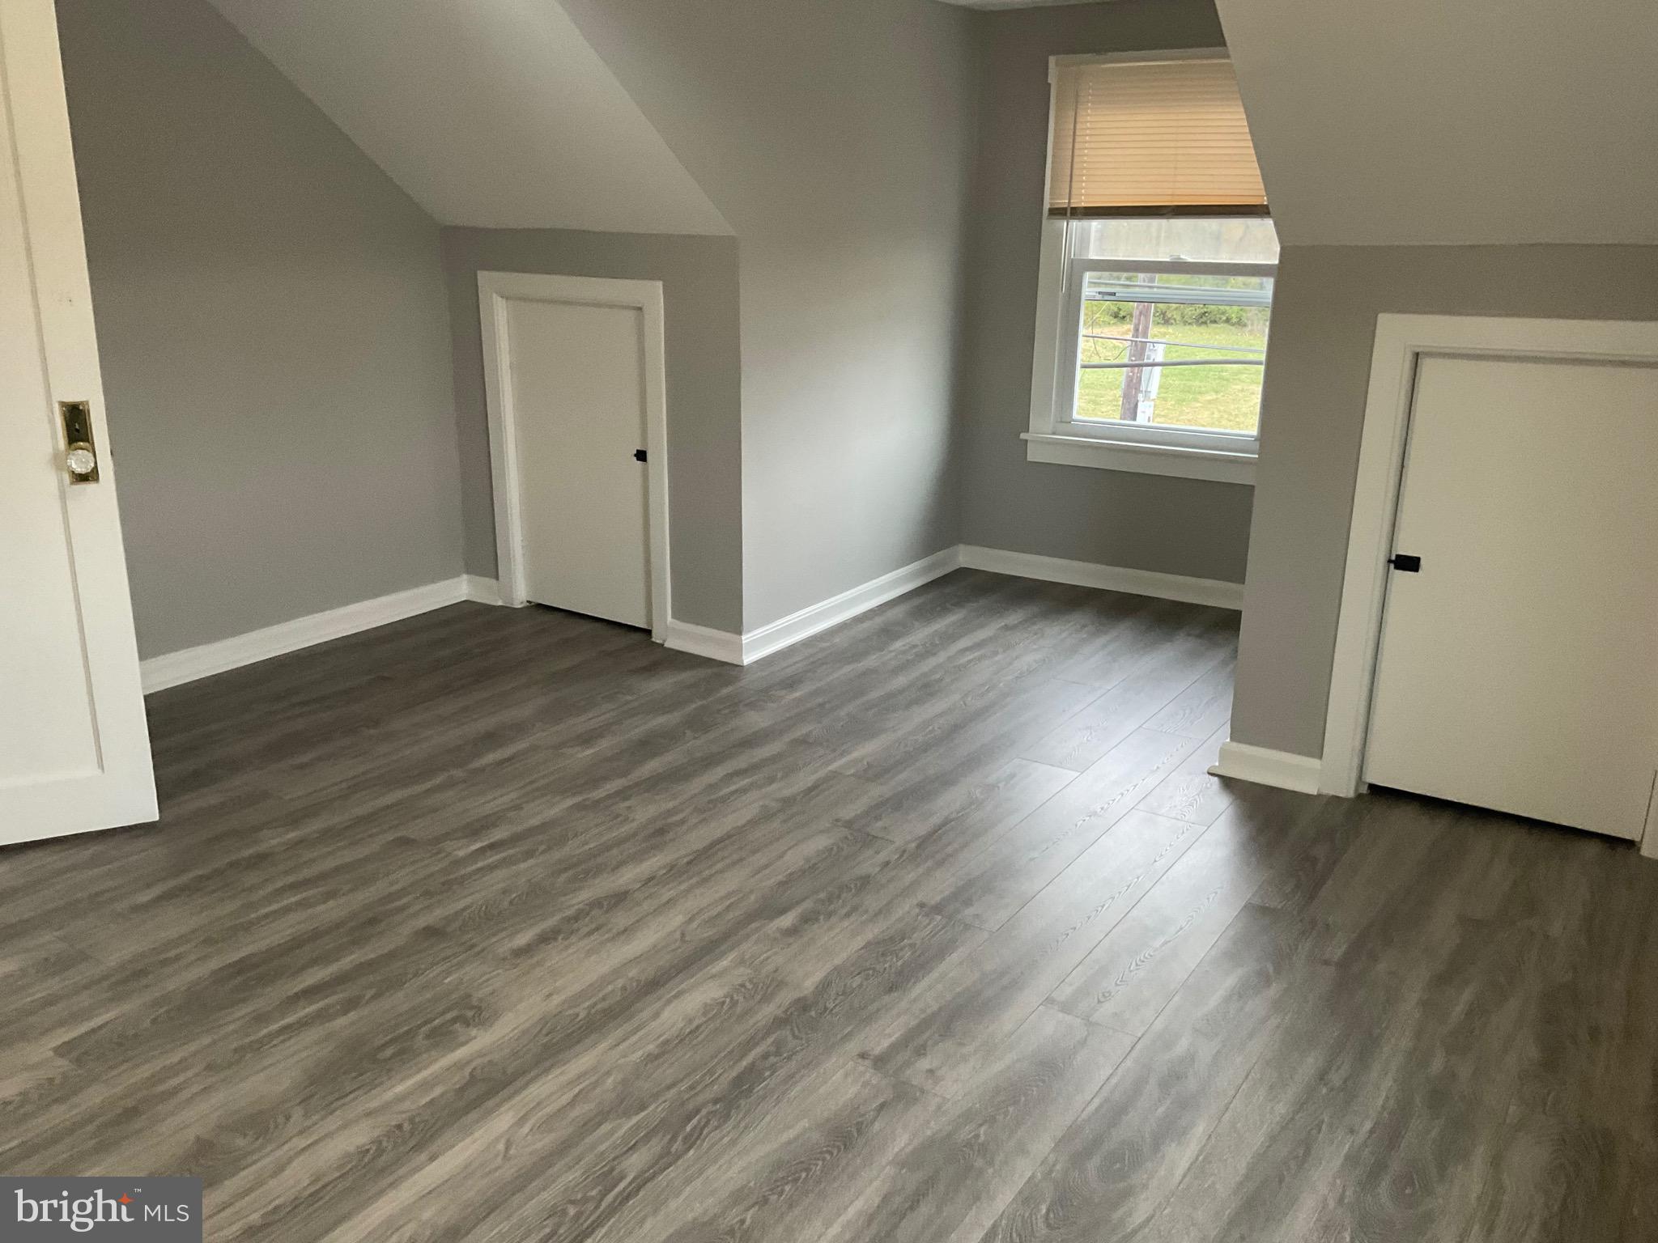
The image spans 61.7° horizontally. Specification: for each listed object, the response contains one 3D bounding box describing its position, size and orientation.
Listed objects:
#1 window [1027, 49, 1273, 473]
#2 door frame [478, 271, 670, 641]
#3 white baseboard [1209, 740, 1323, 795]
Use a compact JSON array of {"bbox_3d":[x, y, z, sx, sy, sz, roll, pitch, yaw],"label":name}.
[{"bbox_3d":[1.277,-1.314,5.204,1.107,1.544,0.070,10,19,30],"label":"window"},{"bbox_3d":[-0.876,-0.584,4.888,0.832,1.231,0.085,10,19,30],"label":"door frame"},{"bbox_3d":[1.142,0.382,3.673,0.290,0.095,0.035,10,19,30],"label":"white baseboard"}]

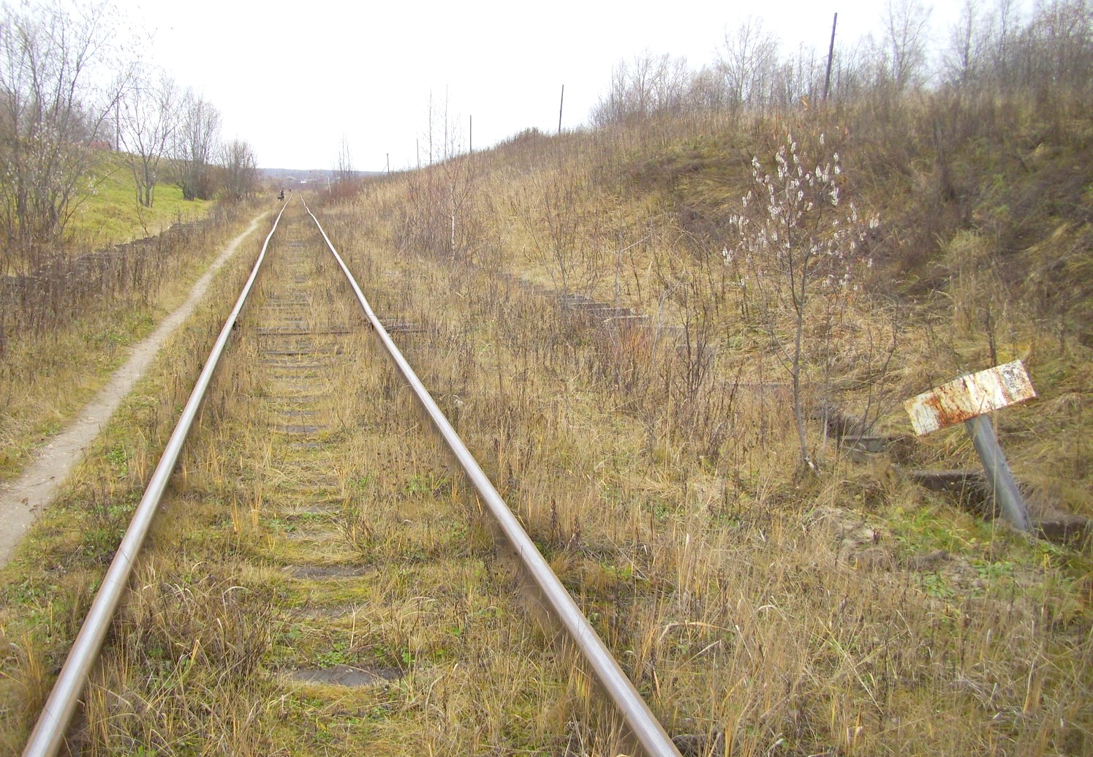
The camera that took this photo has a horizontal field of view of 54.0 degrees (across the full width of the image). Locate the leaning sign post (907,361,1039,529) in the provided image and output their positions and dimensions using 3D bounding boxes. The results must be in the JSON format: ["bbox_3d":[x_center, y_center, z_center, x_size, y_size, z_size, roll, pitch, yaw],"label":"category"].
[{"bbox_3d":[2.379,0.400,5.717,0.610,0.840,0.140,-24,4,23],"label":"leaning sign post"}]

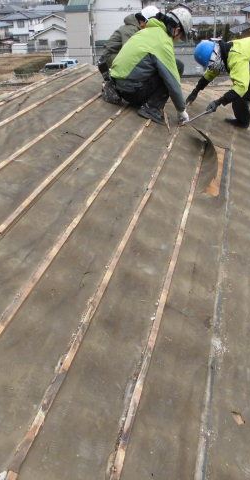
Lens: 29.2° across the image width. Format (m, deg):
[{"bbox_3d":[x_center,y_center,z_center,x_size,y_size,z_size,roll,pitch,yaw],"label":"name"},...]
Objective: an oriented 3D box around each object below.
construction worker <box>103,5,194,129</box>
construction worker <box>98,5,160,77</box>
[{"bbox_3d":[0.189,-1.676,4.618,0.800,0.970,0.580,-6,26,-7],"label":"construction worker"},{"bbox_3d":[0.099,-1.957,5.014,0.760,0.870,0.550,-6,26,-7],"label":"construction worker"}]

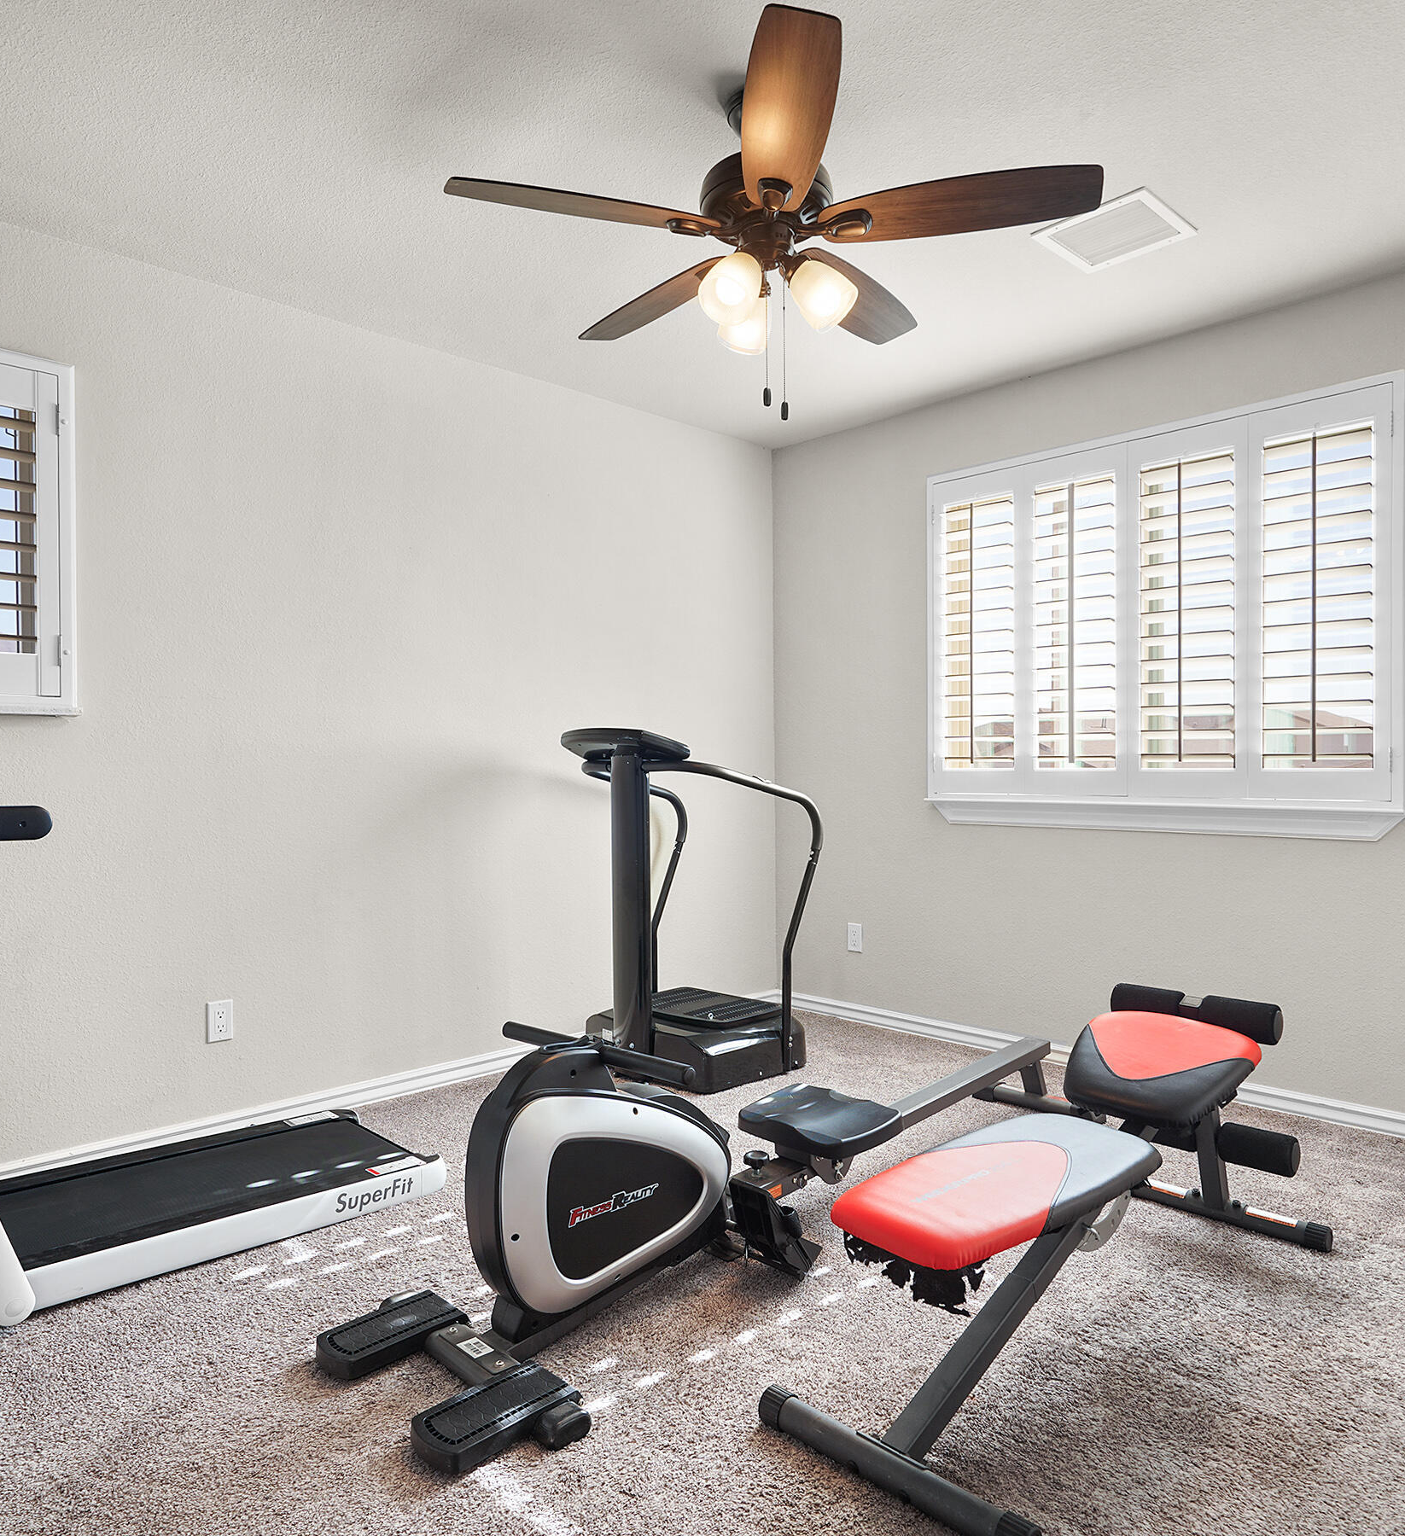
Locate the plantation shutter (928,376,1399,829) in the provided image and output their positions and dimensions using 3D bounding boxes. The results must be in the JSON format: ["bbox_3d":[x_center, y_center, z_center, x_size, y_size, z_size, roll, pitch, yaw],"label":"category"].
[{"bbox_3d":[1.406,-0.453,3.382,0.080,1.295,1.530,-1,1,-45],"label":"plantation shutter"}]

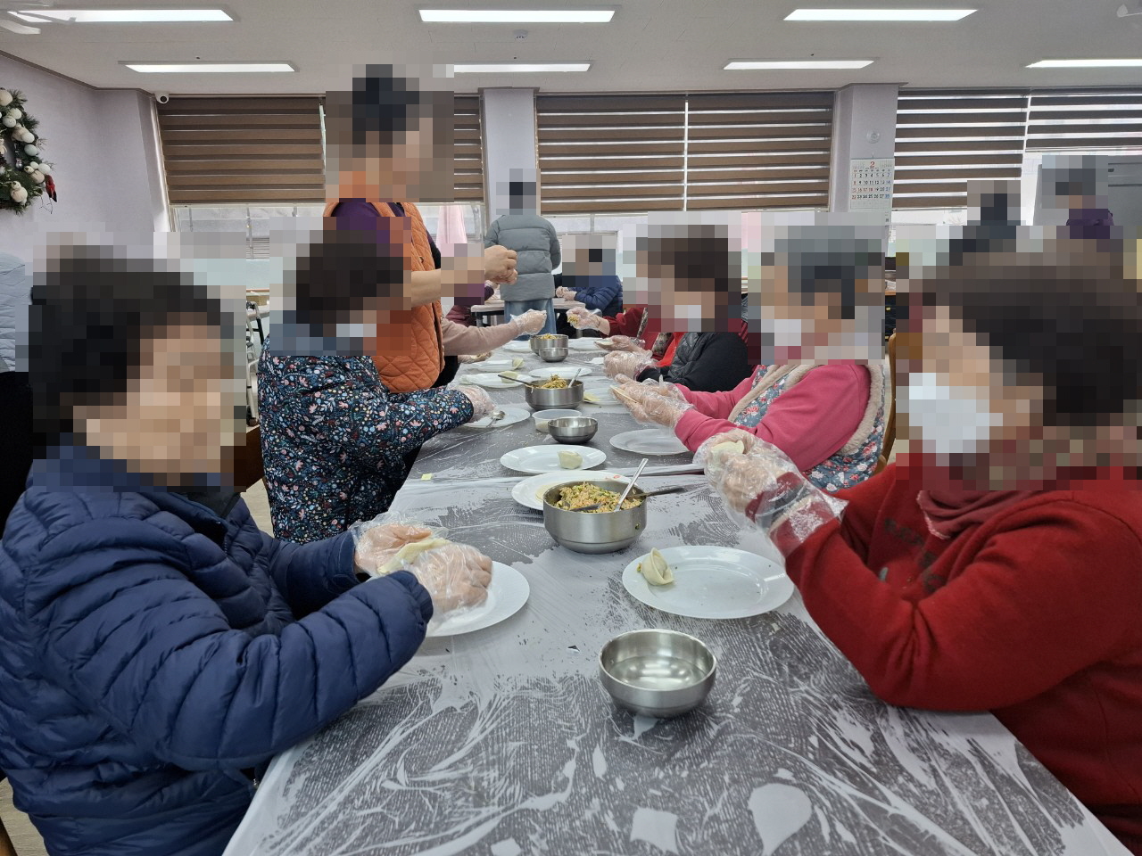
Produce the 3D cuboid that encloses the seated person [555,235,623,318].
[{"bbox_3d":[0.176,-0.917,6.402,0.650,1.200,0.480,-3,14,-5],"label":"seated person"}]

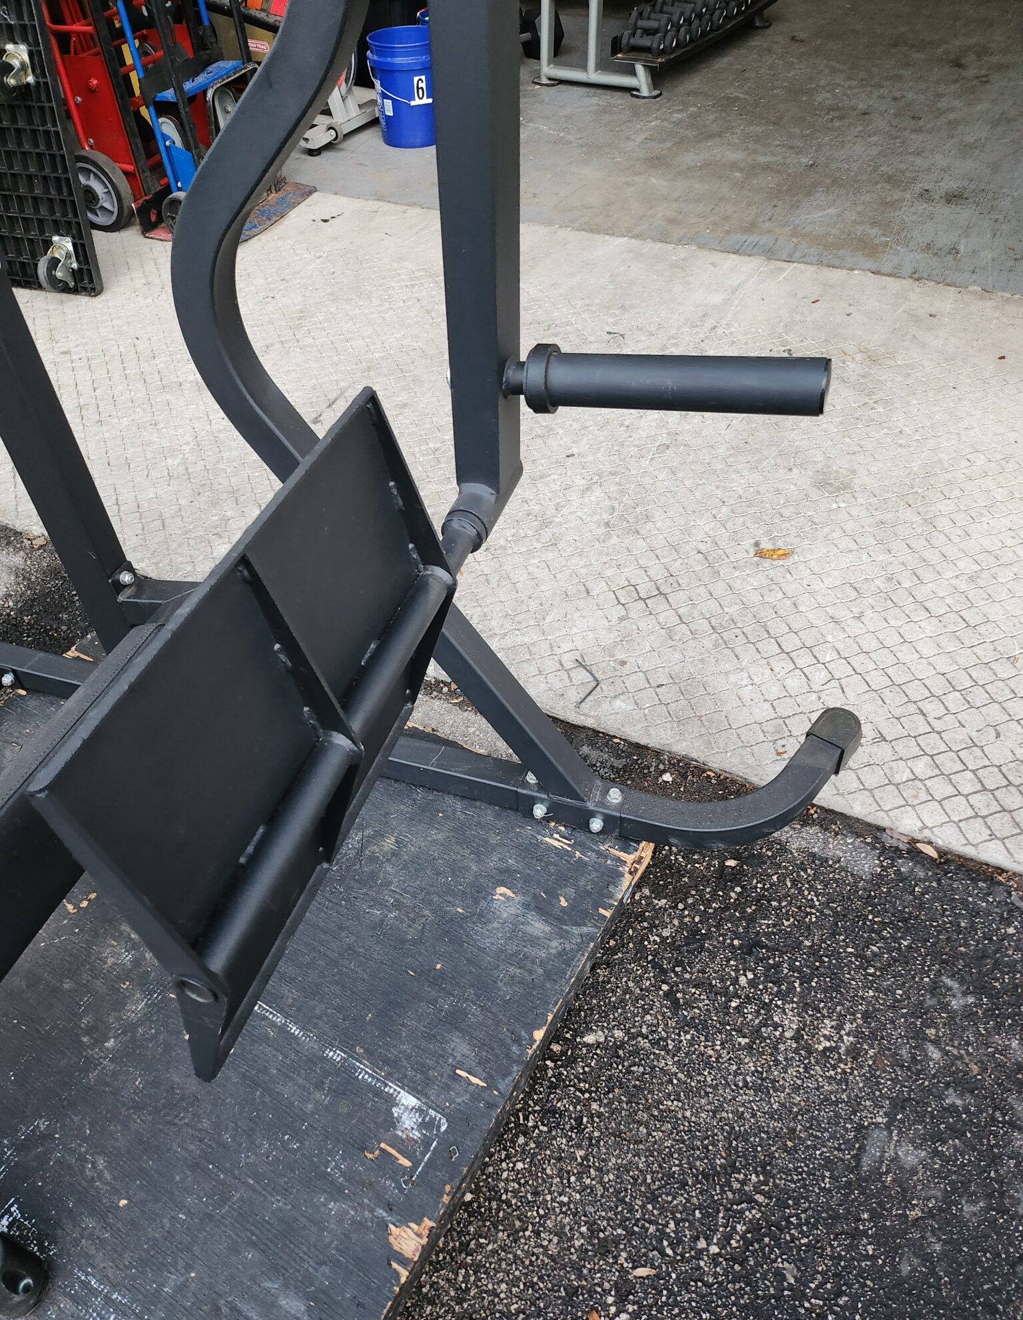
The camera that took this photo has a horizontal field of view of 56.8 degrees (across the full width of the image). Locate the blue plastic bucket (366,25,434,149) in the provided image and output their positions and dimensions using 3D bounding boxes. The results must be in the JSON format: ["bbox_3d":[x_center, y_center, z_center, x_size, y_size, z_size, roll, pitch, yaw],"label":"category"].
[{"bbox_3d":[-0.409,-2.319,3.840,0.308,0.370,0.308,-2,45,0],"label":"blue plastic bucket"}]

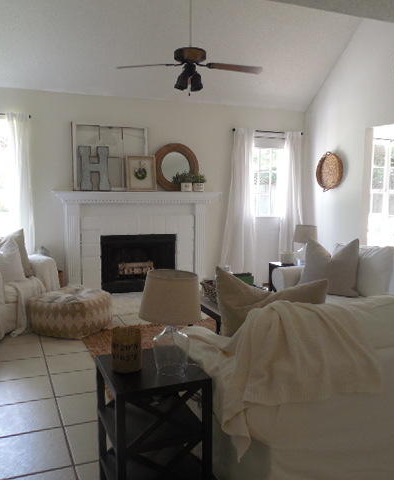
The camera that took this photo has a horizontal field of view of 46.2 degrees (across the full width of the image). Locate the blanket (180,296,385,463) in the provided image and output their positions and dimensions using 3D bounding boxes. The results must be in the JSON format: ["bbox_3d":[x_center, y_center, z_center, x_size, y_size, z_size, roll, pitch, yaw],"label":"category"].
[{"bbox_3d":[0.309,0.509,1.983,0.630,0.610,0.740,-2,6,-23],"label":"blanket"}]

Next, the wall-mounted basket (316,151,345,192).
[{"bbox_3d":[1.807,-0.942,6.380,0.110,0.560,0.530,-2,6,-23],"label":"wall-mounted basket"}]

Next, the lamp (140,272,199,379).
[{"bbox_3d":[-0.103,0.339,1.892,0.253,0.413,0.253,0,6,0],"label":"lamp"}]

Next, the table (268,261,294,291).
[{"bbox_3d":[0.980,0.534,4.532,0.400,0.600,0.400,-2,6,-23],"label":"table"}]

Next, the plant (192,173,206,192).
[{"bbox_3d":[0.025,-0.711,5.745,0.174,0.228,0.170,-2,6,-23],"label":"plant"}]

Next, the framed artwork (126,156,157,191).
[{"bbox_3d":[-0.655,-0.797,5.518,0.365,0.400,0.035,-2,1,-23],"label":"framed artwork"}]

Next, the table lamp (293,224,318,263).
[{"bbox_3d":[1.135,0.050,4.769,0.265,0.415,0.265,0,6,0],"label":"table lamp"}]

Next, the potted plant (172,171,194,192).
[{"bbox_3d":[-0.173,-0.714,5.660,0.240,0.247,0.210,-2,6,-23],"label":"potted plant"}]

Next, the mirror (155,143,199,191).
[{"bbox_3d":[-0.257,-0.970,6.160,0.610,0.620,0.060,-2,-2,-23],"label":"mirror"}]

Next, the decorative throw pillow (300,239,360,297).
[{"bbox_3d":[1.126,0.238,3.892,0.500,0.500,0.170,3,-6,23],"label":"decorative throw pillow"}]

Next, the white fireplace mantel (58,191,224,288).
[{"bbox_3d":[-0.713,0.028,6.000,2.150,1.300,0.250,-2,6,-23],"label":"white fireplace mantel"}]

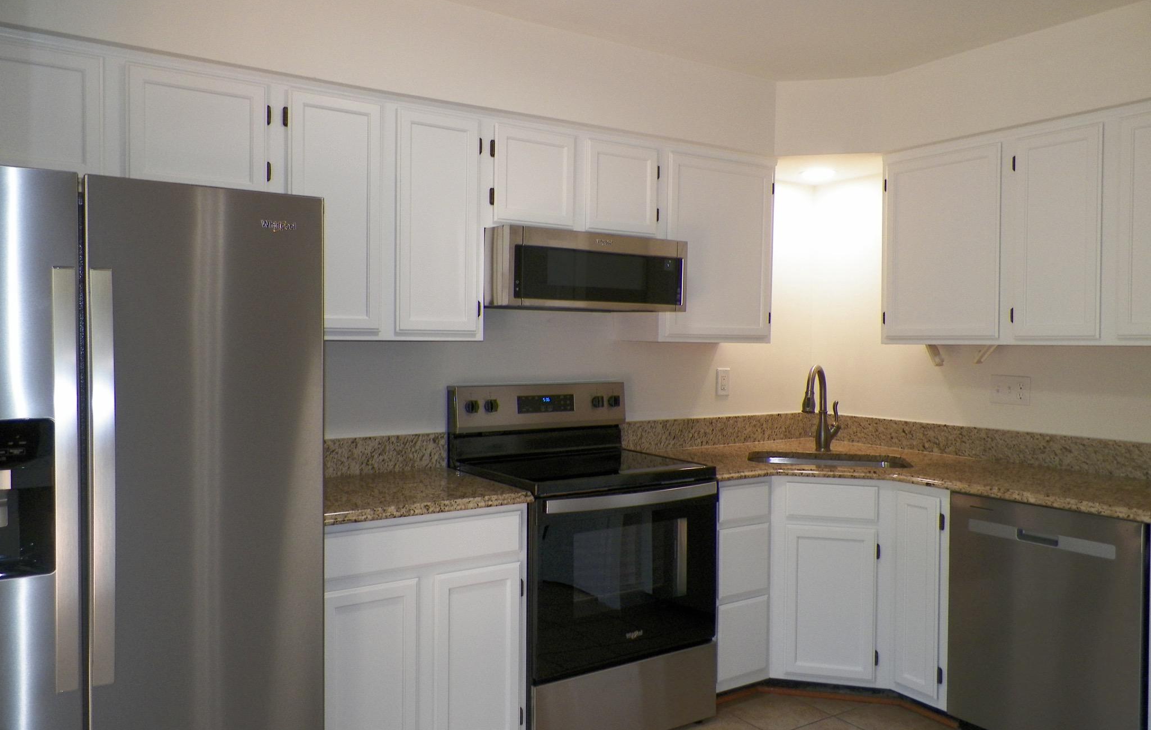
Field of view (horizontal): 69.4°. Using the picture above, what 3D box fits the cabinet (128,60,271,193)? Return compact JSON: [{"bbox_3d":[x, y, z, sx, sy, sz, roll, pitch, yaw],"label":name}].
[{"bbox_3d":[-1.137,-0.650,2.463,0.370,0.337,0.320,-1,2,-33],"label":"cabinet"}]

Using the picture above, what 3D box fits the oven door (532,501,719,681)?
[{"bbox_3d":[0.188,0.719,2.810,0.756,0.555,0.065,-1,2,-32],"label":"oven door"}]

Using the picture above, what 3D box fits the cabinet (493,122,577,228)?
[{"bbox_3d":[-0.224,-0.659,3.047,0.330,0.337,0.320,-1,2,-33],"label":"cabinet"}]

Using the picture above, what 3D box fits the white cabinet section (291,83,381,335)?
[{"bbox_3d":[-0.825,-0.468,2.711,0.290,0.731,0.320,-1,2,-32],"label":"white cabinet section"}]

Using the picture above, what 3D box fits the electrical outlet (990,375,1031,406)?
[{"bbox_3d":[1.749,0.102,3.345,0.008,0.114,0.162,-1,2,-33],"label":"electrical outlet"}]

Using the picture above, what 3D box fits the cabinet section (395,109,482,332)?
[{"bbox_3d":[-0.534,-0.468,2.895,0.302,0.736,0.320,-1,2,-32],"label":"cabinet section"}]

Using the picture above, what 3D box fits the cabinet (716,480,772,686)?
[{"bbox_3d":[0.466,0.807,3.353,0.281,0.780,0.625,-1,2,-33],"label":"cabinet"}]

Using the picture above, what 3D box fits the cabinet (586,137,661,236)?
[{"bbox_3d":[0.093,-0.662,3.251,0.336,0.337,0.320,-1,2,-33],"label":"cabinet"}]

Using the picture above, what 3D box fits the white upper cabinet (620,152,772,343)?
[{"bbox_3d":[0.513,-0.470,3.525,0.612,0.754,0.320,-1,2,-33],"label":"white upper cabinet"}]

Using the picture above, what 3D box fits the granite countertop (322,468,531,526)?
[{"bbox_3d":[-0.589,0.408,2.652,0.700,0.039,0.648,-1,2,-33],"label":"granite countertop"}]

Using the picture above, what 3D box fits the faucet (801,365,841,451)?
[{"bbox_3d":[1.056,0.186,3.552,0.120,0.385,0.260,1,2,30],"label":"faucet"}]

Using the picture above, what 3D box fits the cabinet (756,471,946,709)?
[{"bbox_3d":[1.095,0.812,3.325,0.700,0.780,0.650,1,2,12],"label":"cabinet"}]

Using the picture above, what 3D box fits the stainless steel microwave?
[{"bbox_3d":[-0.026,-0.333,3.098,0.755,0.257,0.466,-1,2,-33],"label":"stainless steel microwave"}]

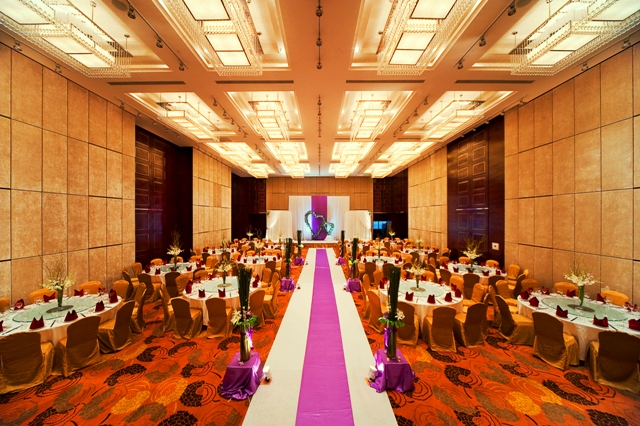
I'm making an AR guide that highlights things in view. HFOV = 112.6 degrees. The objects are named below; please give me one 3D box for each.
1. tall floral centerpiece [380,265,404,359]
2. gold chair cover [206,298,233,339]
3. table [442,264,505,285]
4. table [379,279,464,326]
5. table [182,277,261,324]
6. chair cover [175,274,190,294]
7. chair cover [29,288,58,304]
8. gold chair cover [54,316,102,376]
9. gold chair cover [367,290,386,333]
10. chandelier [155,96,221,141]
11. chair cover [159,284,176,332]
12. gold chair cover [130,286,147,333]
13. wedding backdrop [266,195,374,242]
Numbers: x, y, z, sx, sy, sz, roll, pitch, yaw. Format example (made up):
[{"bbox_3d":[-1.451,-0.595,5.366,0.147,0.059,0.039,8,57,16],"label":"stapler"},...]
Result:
[{"bbox_3d":[1.238,1.705,3.627,0.410,1.550,0.410,0,-1,0],"label":"tall floral centerpiece"},{"bbox_3d":[-2.470,2.479,5.223,0.460,0.940,0.560,0,-1,-11],"label":"gold chair cover"},{"bbox_3d":[5.732,2.522,8.028,2.030,0.760,2.030,0,-1,0],"label":"table"},{"bbox_3d":[2.830,2.572,6.144,2.080,0.740,2.080,0,-1,0],"label":"table"},{"bbox_3d":[-2.910,2.595,6.447,2.060,0.740,2.060,0,-1,0],"label":"table"},{"bbox_3d":[-4.165,2.422,6.653,0.580,0.915,0.470,0,-1,25],"label":"chair cover"},{"bbox_3d":[-6.990,2.481,5.398,0.560,0.940,0.460,0,-1,33],"label":"chair cover"},{"bbox_3d":[-4.526,2.378,3.992,0.580,0.915,0.470,-1,-1,29],"label":"gold chair cover"},{"bbox_3d":[1.530,2.462,5.436,0.570,0.930,0.460,0,-1,-29],"label":"gold chair cover"},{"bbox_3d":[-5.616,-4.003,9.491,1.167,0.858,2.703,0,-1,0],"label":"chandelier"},{"bbox_3d":[-3.761,2.402,5.438,0.580,0.915,0.470,1,-1,-32],"label":"chair cover"},{"bbox_3d":[-4.710,2.461,5.346,0.570,0.930,0.460,0,-1,-30],"label":"gold chair cover"},{"bbox_3d":[-0.190,0.533,20.294,10.000,4.200,0.500,0,-1,0],"label":"wedding backdrop"}]

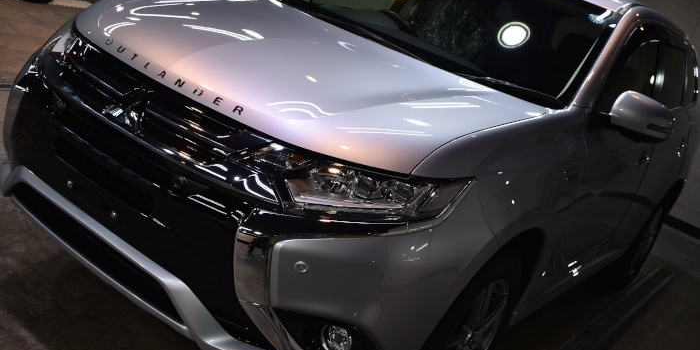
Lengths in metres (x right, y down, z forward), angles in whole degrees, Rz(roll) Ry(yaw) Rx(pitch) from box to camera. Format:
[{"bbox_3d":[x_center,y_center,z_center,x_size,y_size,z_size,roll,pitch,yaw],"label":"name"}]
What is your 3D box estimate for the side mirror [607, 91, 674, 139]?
[{"bbox_3d":[1.100,-0.213,2.892,0.230,0.180,0.180,28,18,29],"label":"side mirror"}]

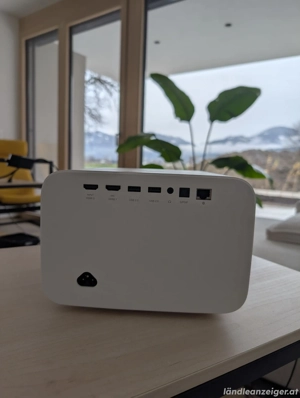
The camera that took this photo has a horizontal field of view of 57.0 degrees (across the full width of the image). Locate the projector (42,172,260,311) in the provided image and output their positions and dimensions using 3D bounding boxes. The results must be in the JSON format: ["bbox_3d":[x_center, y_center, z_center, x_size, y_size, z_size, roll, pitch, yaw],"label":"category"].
[{"bbox_3d":[-0.001,0.035,0.392,0.221,0.150,0.210,2,8,1],"label":"projector"}]

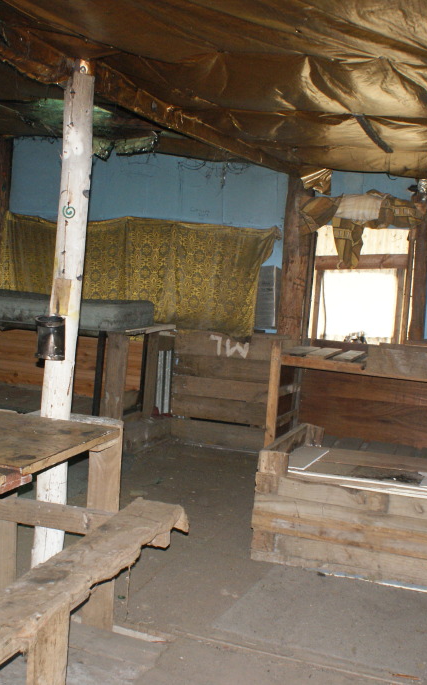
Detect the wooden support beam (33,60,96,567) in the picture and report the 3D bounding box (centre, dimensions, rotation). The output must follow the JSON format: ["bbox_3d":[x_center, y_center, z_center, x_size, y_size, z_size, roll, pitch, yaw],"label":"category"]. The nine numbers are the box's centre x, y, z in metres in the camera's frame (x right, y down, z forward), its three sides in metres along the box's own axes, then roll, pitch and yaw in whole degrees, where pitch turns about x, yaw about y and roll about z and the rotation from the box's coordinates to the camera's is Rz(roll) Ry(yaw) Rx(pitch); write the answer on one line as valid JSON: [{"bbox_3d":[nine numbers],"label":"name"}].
[{"bbox_3d":[-0.673,-0.049,3.449,0.138,2.363,0.138,7,7,20],"label":"wooden support beam"}]

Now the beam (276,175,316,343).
[{"bbox_3d":[0.645,-0.217,6.285,0.200,2.279,0.200,6,6,20],"label":"beam"}]

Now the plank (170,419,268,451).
[{"bbox_3d":[0.043,0.697,6.004,0.860,0.230,0.040,6,7,24],"label":"plank"}]

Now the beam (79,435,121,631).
[{"bbox_3d":[-0.438,0.747,3.025,0.150,0.770,0.040,6,7,24],"label":"beam"}]

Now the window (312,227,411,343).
[{"bbox_3d":[1.045,-0.406,5.520,0.660,0.840,0.080,6,7,24],"label":"window"}]

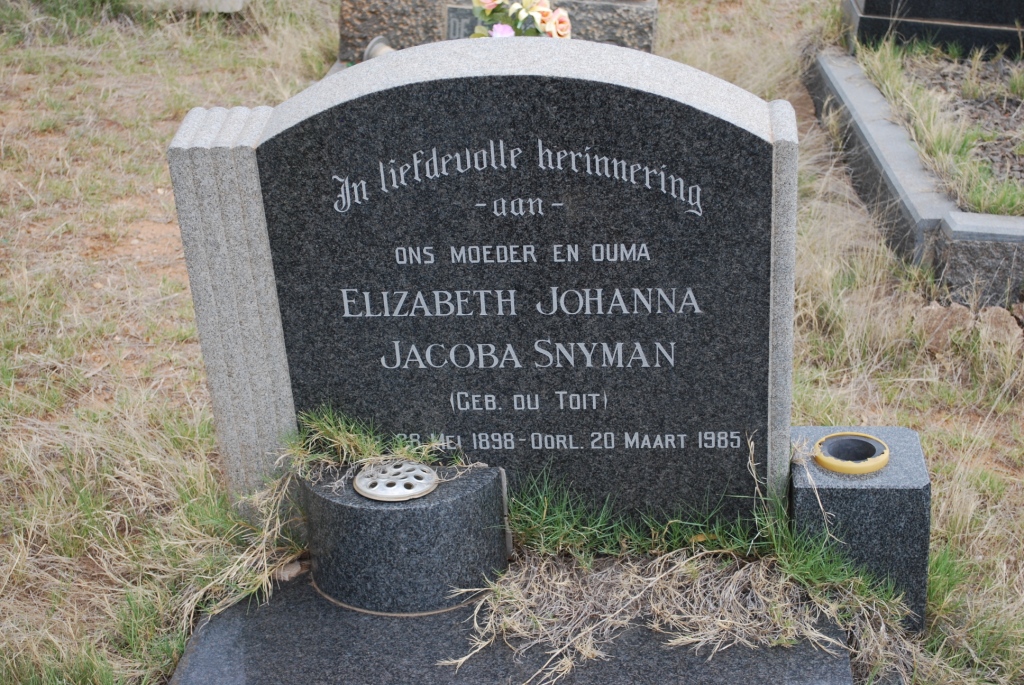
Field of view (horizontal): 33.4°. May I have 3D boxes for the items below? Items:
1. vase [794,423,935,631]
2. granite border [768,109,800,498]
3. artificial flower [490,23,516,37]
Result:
[{"bbox_3d":[0.447,0.242,2.223,0.163,0.228,0.139,0,31,7],"label":"vase"},{"bbox_3d":[0.339,-0.015,2.151,0.029,0.572,0.105,0,31,7],"label":"granite border"},{"bbox_3d":[-0.018,-0.653,3.600,0.057,0.048,0.055,-3,31,0],"label":"artificial flower"}]

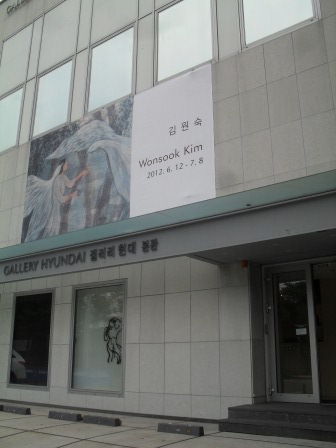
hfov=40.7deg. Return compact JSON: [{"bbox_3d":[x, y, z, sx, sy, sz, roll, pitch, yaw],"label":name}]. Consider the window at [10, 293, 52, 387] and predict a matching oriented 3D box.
[{"bbox_3d":[-3.328,2.794,11.014,1.440,2.130,0.120,-12,-20,35],"label":"window"}]

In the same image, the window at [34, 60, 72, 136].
[{"bbox_3d":[-3.260,-3.537,12.821,1.480,1.930,0.120,-12,-20,35],"label":"window"}]

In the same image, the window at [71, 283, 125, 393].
[{"bbox_3d":[-1.499,2.415,9.684,1.550,2.180,0.120,-12,-20,35],"label":"window"}]

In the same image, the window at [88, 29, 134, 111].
[{"bbox_3d":[-1.445,-3.895,11.495,1.500,1.910,0.120,-12,-20,35],"label":"window"}]

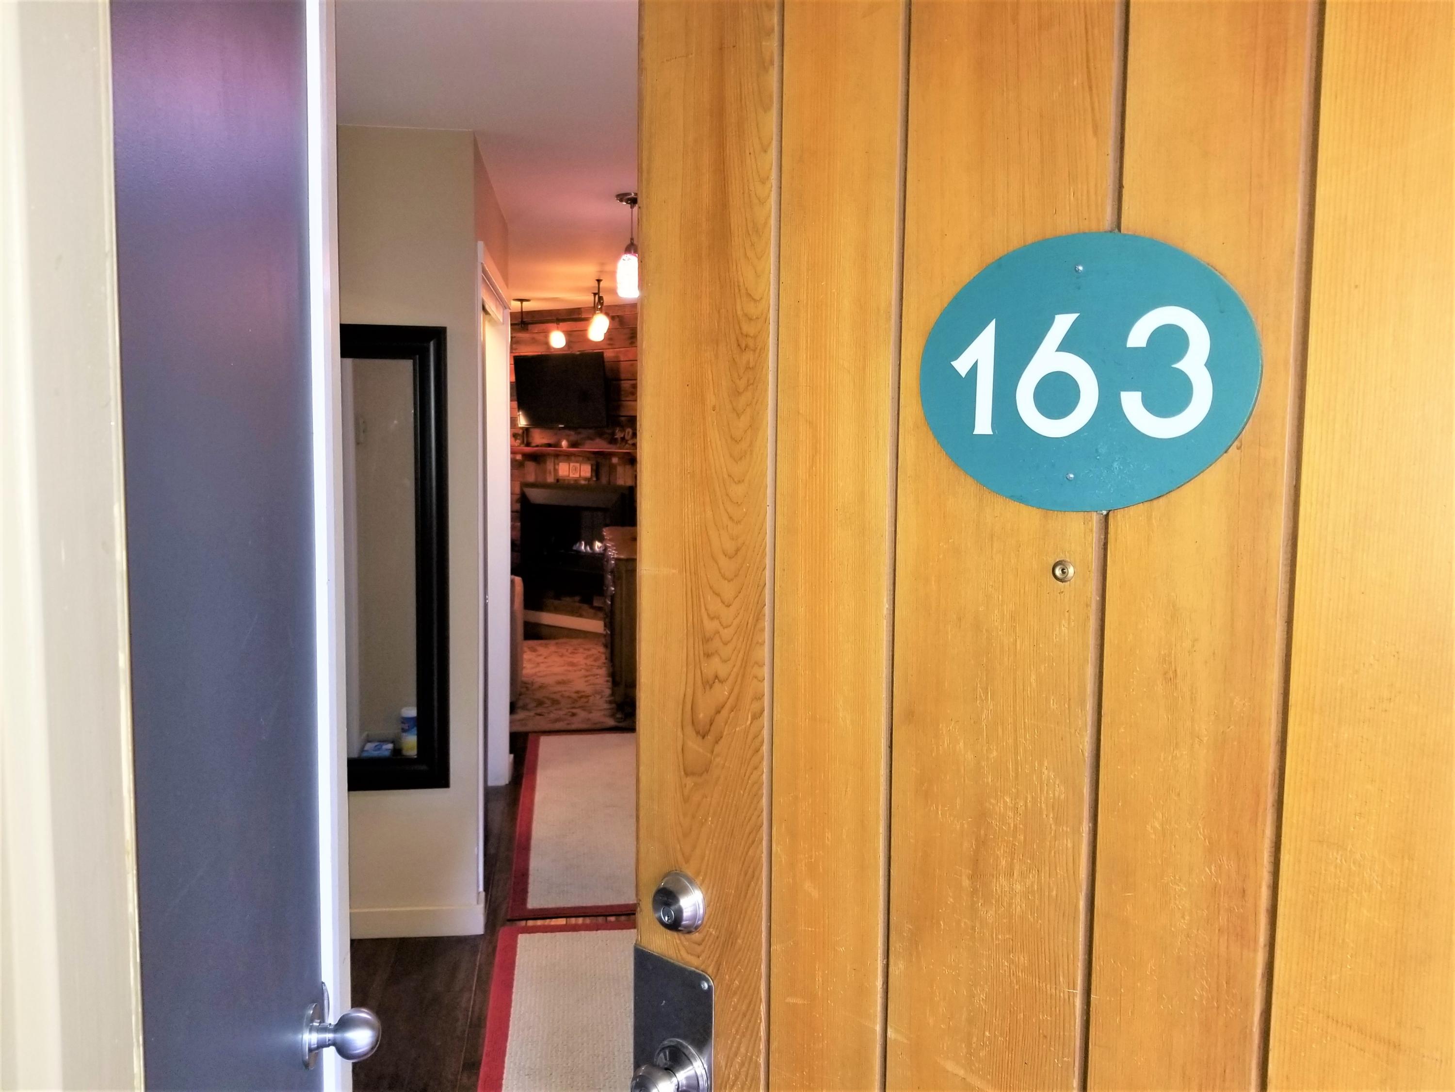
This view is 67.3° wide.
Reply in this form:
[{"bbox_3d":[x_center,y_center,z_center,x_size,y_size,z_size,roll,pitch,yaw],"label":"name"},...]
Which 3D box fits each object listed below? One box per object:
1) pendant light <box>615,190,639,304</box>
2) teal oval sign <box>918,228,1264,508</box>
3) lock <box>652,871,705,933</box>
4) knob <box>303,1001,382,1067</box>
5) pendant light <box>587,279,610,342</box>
[{"bbox_3d":[-0.367,-1.153,4.218,0.130,0.387,0.130,0,5,-7],"label":"pendant light"},{"bbox_3d":[0.270,-0.132,0.842,0.256,0.208,0.010,5,6,37],"label":"teal oval sign"},{"bbox_3d":[-0.053,0.364,1.103,0.061,0.061,0.028,5,6,37],"label":"lock"},{"bbox_3d":[-0.415,0.528,1.180,0.074,0.062,0.062,0,5,-6],"label":"knob"},{"bbox_3d":[-0.749,-1.367,6.365,0.120,0.339,0.120,0,5,-7],"label":"pendant light"}]

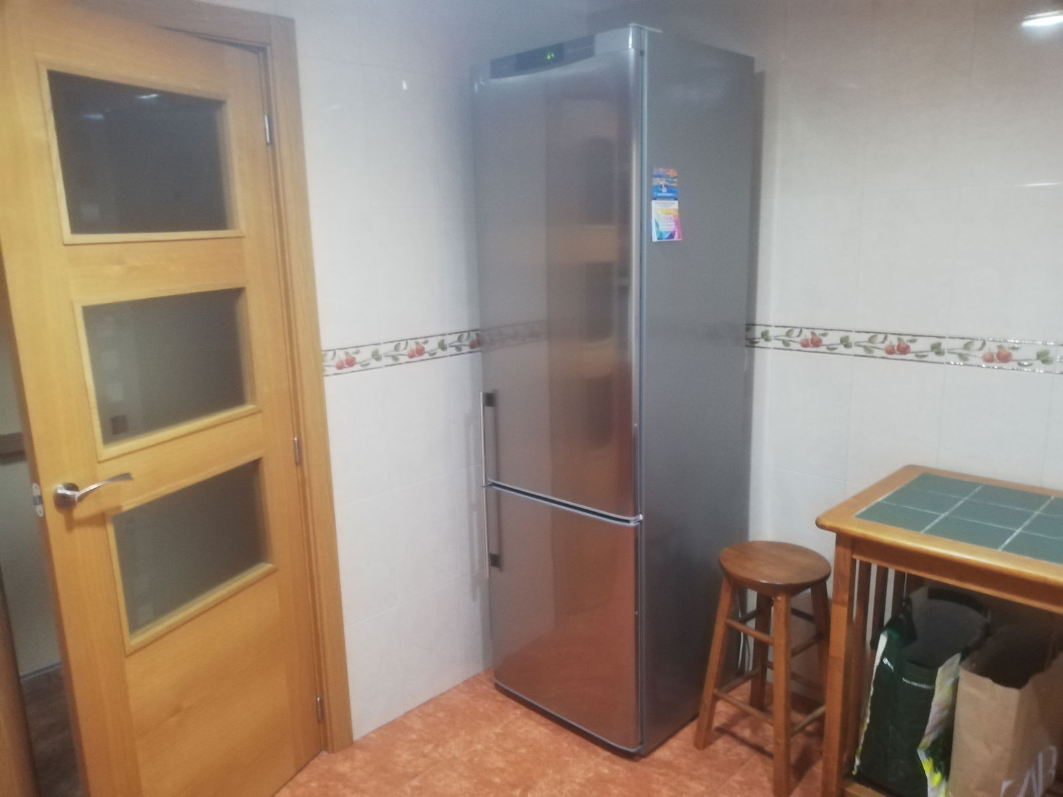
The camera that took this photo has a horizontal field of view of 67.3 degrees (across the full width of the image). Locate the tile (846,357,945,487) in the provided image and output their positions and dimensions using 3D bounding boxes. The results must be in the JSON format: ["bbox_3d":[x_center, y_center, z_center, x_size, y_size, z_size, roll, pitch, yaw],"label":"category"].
[{"bbox_3d":[1.038,0.078,2.287,0.012,0.386,0.253,-13,16,-43],"label":"tile"}]

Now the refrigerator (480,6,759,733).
[{"bbox_3d":[0.250,0.003,2.514,0.597,2.005,0.611,9,16,42],"label":"refrigerator"}]

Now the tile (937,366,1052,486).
[{"bbox_3d":[1.214,0.111,2.108,0.012,0.386,0.253,-13,16,-43],"label":"tile"}]

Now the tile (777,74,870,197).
[{"bbox_3d":[0.839,-0.779,2.294,0.012,0.386,0.253,-13,16,-43],"label":"tile"}]

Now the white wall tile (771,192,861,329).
[{"bbox_3d":[0.849,-0.401,2.372,0.012,0.386,0.253,-13,16,-43],"label":"white wall tile"}]

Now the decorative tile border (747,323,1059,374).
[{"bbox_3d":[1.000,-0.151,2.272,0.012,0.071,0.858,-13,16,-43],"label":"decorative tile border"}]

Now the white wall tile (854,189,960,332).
[{"bbox_3d":[1.026,-0.369,2.194,0.012,0.386,0.253,-13,16,-43],"label":"white wall tile"}]

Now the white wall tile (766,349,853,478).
[{"bbox_3d":[0.862,0.046,2.465,0.012,0.386,0.253,-13,16,-43],"label":"white wall tile"}]

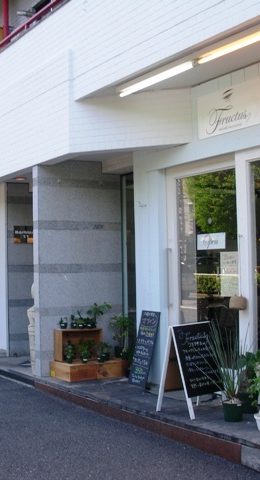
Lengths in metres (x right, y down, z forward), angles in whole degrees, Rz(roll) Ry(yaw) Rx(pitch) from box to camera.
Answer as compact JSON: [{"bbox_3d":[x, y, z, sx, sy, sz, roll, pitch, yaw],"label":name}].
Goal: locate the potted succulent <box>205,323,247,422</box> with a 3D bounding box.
[{"bbox_3d":[0.776,1.057,5.350,0.355,0.795,0.380,-1,-2,0],"label":"potted succulent"}]

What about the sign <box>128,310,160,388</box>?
[{"bbox_3d":[0.157,1.159,7.092,0.030,0.797,0.373,16,-10,-28],"label":"sign"}]

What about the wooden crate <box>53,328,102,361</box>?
[{"bbox_3d":[-0.606,1.243,7.921,0.500,0.345,0.180,0,-2,-28],"label":"wooden crate"}]

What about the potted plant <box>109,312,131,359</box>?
[{"bbox_3d":[-0.119,1.194,8.319,0.270,0.540,0.270,-1,-3,-1],"label":"potted plant"}]

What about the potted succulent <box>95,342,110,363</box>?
[{"bbox_3d":[-0.316,1.293,7.650,0.169,0.223,0.170,0,-3,-33],"label":"potted succulent"}]

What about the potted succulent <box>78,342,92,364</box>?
[{"bbox_3d":[-0.511,1.286,7.594,0.165,0.234,0.140,-1,-2,-4],"label":"potted succulent"}]

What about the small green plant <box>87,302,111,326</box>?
[{"bbox_3d":[-0.392,0.939,8.282,0.270,0.300,0.240,-1,-3,-3],"label":"small green plant"}]

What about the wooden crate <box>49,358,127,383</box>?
[{"bbox_3d":[-0.508,1.496,7.673,0.670,0.180,0.480,0,-3,-33],"label":"wooden crate"}]

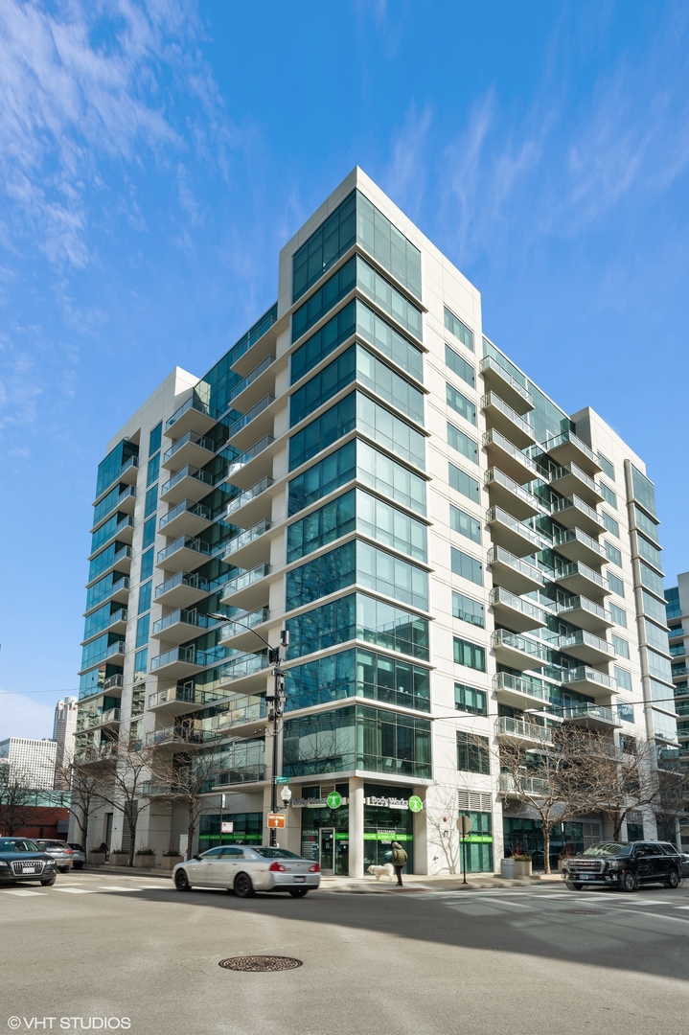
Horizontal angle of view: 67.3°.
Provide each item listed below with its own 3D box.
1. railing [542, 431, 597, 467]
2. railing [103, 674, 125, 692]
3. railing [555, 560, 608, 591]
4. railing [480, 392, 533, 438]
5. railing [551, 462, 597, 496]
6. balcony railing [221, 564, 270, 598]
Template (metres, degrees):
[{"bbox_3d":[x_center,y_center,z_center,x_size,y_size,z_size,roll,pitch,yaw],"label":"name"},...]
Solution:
[{"bbox_3d":[23.089,-6.489,52.403,5.900,1.150,2.400,15,-21,-41],"label":"railing"},{"bbox_3d":[-21.460,15.592,48.251,0.900,1.100,2.730,26,-39,-37],"label":"railing"},{"bbox_3d":[22.440,6.022,48.371,6.341,1.100,2.000,25,-38,-35],"label":"railing"},{"bbox_3d":[13.622,-8.117,42.754,6.089,1.100,1.200,25,-38,-35],"label":"railing"},{"bbox_3d":[23.061,-3.421,51.617,5.900,1.150,2.200,15,-21,-41],"label":"railing"},{"bbox_3d":[-6.927,4.807,37.404,1.400,1.150,5.000,15,-21,-41],"label":"balcony railing"}]

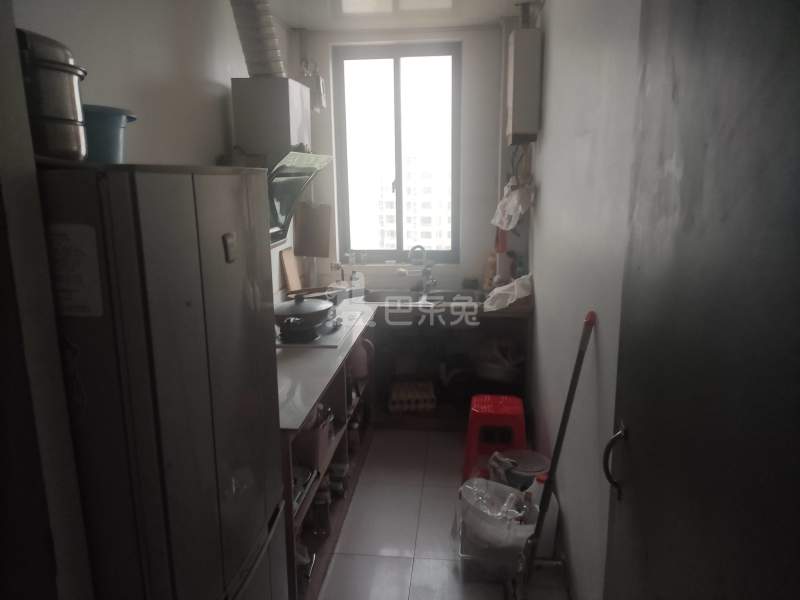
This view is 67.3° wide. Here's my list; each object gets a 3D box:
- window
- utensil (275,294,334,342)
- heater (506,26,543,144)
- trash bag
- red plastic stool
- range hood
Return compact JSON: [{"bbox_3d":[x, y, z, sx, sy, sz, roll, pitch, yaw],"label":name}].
[{"bbox_3d":[-0.012,-0.932,3.927,0.823,1.390,0.080,1,13,6],"label":"window"},{"bbox_3d":[-0.477,0.063,2.955,0.320,0.190,0.320,1,13,6],"label":"utensil"},{"bbox_3d":[0.726,-1.221,3.526,0.155,0.600,0.350,1,13,6],"label":"heater"},{"bbox_3d":[0.386,0.924,2.451,0.283,0.285,0.280,1,13,6],"label":"trash bag"},{"bbox_3d":[0.477,0.742,3.003,0.347,0.460,0.350,1,13,6],"label":"red plastic stool"},{"bbox_3d":[-0.587,-0.496,3.059,0.345,0.470,0.820,1,13,6],"label":"range hood"}]

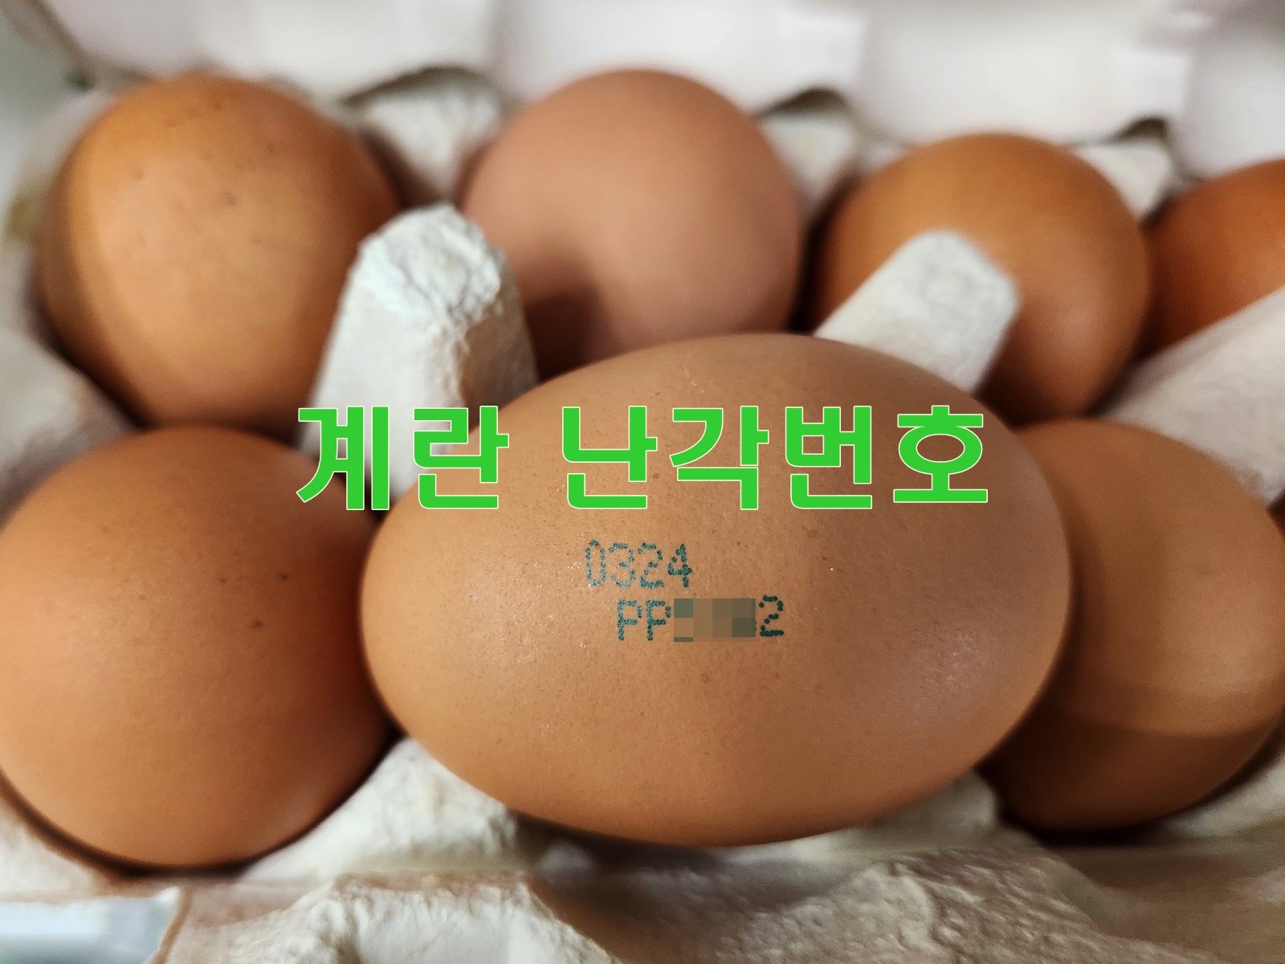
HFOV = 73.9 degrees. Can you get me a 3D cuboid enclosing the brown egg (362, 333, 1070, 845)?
[{"bbox_3d":[0.006,0.009,0.077,0.061,0.044,0.044,-5,62,1],"label":"brown egg"}]

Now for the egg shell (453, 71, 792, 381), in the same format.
[{"bbox_3d":[-0.002,-0.026,0.115,0.044,0.057,0.044,0,63,-5],"label":"egg shell"}]

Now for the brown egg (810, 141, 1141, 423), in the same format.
[{"bbox_3d":[0.045,-0.023,0.125,0.044,0.057,0.044,1,66,-3],"label":"brown egg"}]

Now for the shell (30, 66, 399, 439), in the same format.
[{"bbox_3d":[-0.051,-0.024,0.113,0.044,0.057,0.044,5,64,-11],"label":"shell"}]

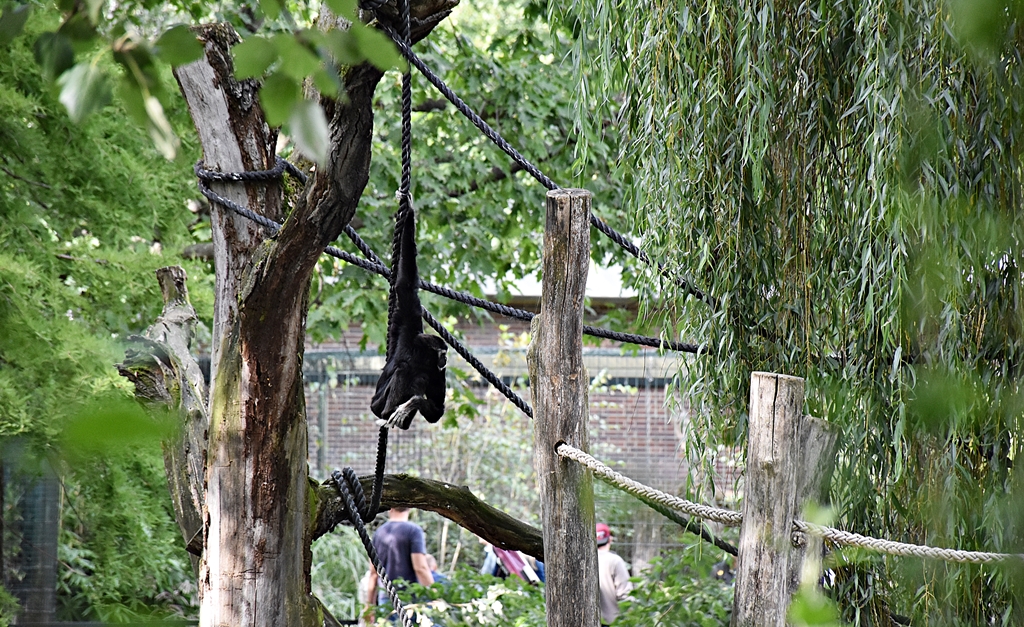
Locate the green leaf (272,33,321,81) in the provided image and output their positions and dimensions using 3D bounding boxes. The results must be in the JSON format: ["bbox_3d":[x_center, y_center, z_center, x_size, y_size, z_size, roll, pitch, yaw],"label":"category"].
[{"bbox_3d":[-0.361,-0.430,10.000,0.080,0.080,0.030,0,-1,0],"label":"green leaf"}]

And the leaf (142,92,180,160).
[{"bbox_3d":[-0.586,-0.310,10.000,0.042,0.116,0.030,-20,-1,0],"label":"leaf"}]

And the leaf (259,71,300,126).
[{"bbox_3d":[-0.389,-0.360,10.000,0.070,0.094,0.030,0,-1,0],"label":"leaf"}]

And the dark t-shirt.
[{"bbox_3d":[-0.927,2.010,49.000,0.451,0.640,0.270,0,-1,15],"label":"dark t-shirt"}]

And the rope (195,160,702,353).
[{"bbox_3d":[-0.255,-0.229,24.000,2.041,0.771,0.500,0,-1,0],"label":"rope"}]

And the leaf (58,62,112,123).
[{"bbox_3d":[-0.714,-0.370,10.000,0.090,0.100,0.030,0,-1,0],"label":"leaf"}]

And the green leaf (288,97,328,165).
[{"bbox_3d":[-0.339,-0.301,10.000,0.059,0.117,0.030,-17,-1,0],"label":"green leaf"}]

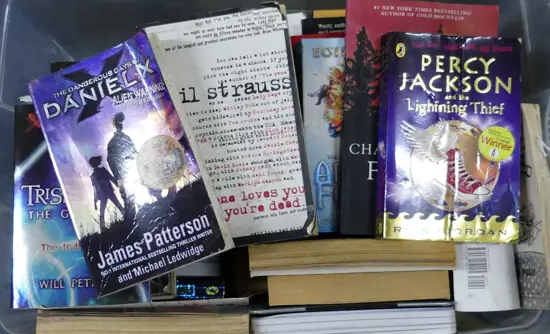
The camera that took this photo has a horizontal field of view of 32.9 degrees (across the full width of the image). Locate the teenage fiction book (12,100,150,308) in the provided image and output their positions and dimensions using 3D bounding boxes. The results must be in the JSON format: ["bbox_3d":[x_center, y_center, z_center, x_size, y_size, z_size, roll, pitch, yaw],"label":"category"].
[{"bbox_3d":[-0.186,0.038,0.913,0.130,0.029,0.198,-1,83,-2],"label":"teenage fiction book"}]

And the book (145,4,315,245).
[{"bbox_3d":[-0.043,-0.036,0.915,0.146,0.036,0.223,-9,91,11],"label":"book"}]

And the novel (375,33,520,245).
[{"bbox_3d":[0.172,-0.028,0.913,0.129,0.026,0.198,2,86,-1],"label":"novel"}]

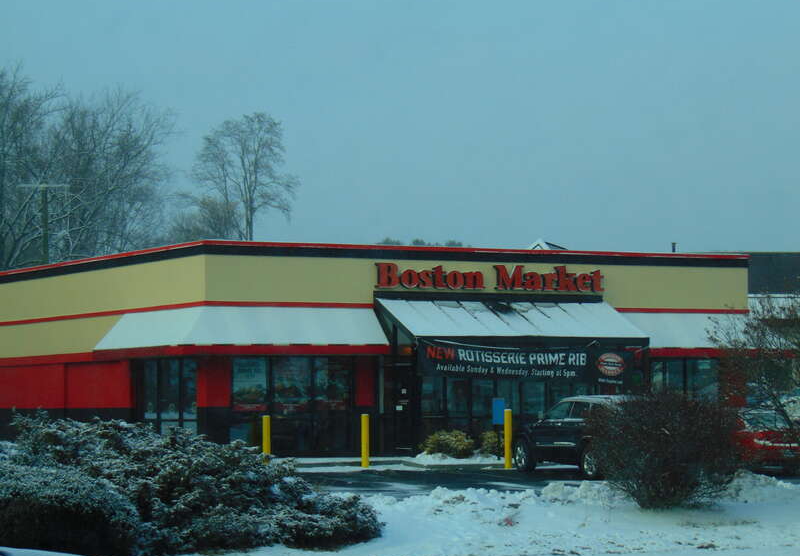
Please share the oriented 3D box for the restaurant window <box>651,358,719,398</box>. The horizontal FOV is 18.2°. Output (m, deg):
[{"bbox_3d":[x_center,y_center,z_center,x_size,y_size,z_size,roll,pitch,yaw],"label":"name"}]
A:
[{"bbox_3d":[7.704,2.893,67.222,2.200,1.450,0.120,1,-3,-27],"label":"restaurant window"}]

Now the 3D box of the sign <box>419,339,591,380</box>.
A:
[{"bbox_3d":[2.631,1.954,58.425,5.064,0.982,0.080,1,-4,-28],"label":"sign"}]

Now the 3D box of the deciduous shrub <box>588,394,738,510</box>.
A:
[{"bbox_3d":[3.418,2.233,32.500,1.970,1.523,1.855,-1,-3,6],"label":"deciduous shrub"}]

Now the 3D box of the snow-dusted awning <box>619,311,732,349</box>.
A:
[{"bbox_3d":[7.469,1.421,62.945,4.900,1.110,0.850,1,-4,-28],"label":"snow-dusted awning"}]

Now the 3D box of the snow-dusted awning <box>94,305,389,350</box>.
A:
[{"bbox_3d":[-3.839,1.327,59.672,5.180,1.110,5.700,1,-4,-28],"label":"snow-dusted awning"}]

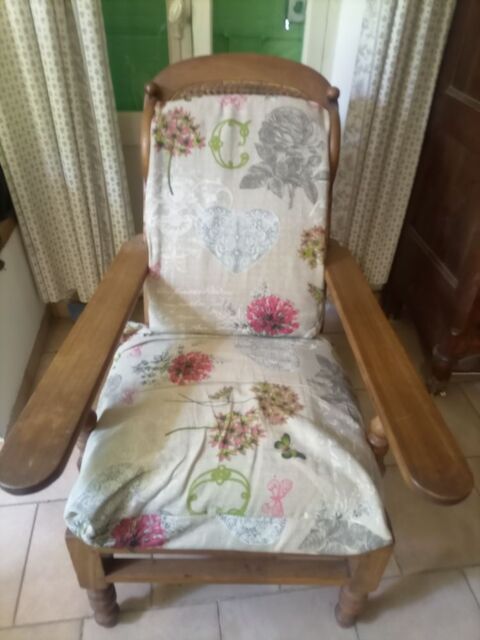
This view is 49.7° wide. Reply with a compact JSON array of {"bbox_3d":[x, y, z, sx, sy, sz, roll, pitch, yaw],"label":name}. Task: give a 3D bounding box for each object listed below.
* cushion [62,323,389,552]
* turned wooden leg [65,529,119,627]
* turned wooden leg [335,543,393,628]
[{"bbox_3d":[-0.018,0.233,1.206,0.605,0.142,0.587,1,34,-1],"label":"cushion"},{"bbox_3d":[-0.316,0.564,1.142,0.057,0.383,0.057,1,38,-1],"label":"turned wooden leg"},{"bbox_3d":[0.264,0.575,1.151,0.057,0.383,0.057,1,38,-1],"label":"turned wooden leg"}]

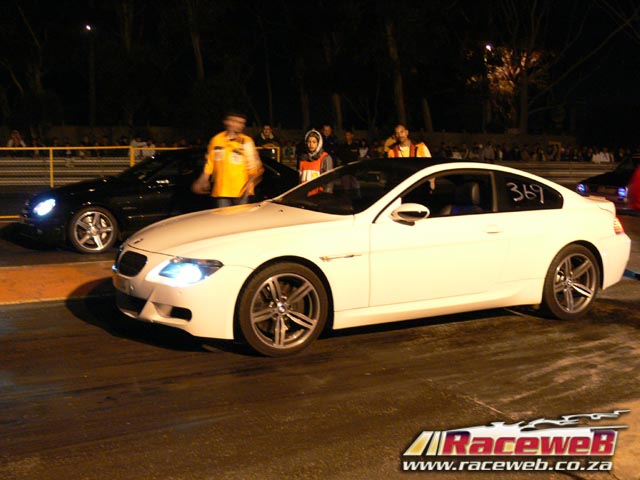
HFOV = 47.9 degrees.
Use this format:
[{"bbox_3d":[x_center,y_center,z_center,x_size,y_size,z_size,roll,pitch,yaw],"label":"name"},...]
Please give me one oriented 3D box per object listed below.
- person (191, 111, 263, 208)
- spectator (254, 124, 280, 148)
[{"bbox_3d":[-0.930,-0.370,7.200,0.660,1.780,0.380,2,7,7],"label":"person"},{"bbox_3d":[-1.090,-1.500,14.900,0.540,1.660,0.400,0,7,-9],"label":"spectator"}]

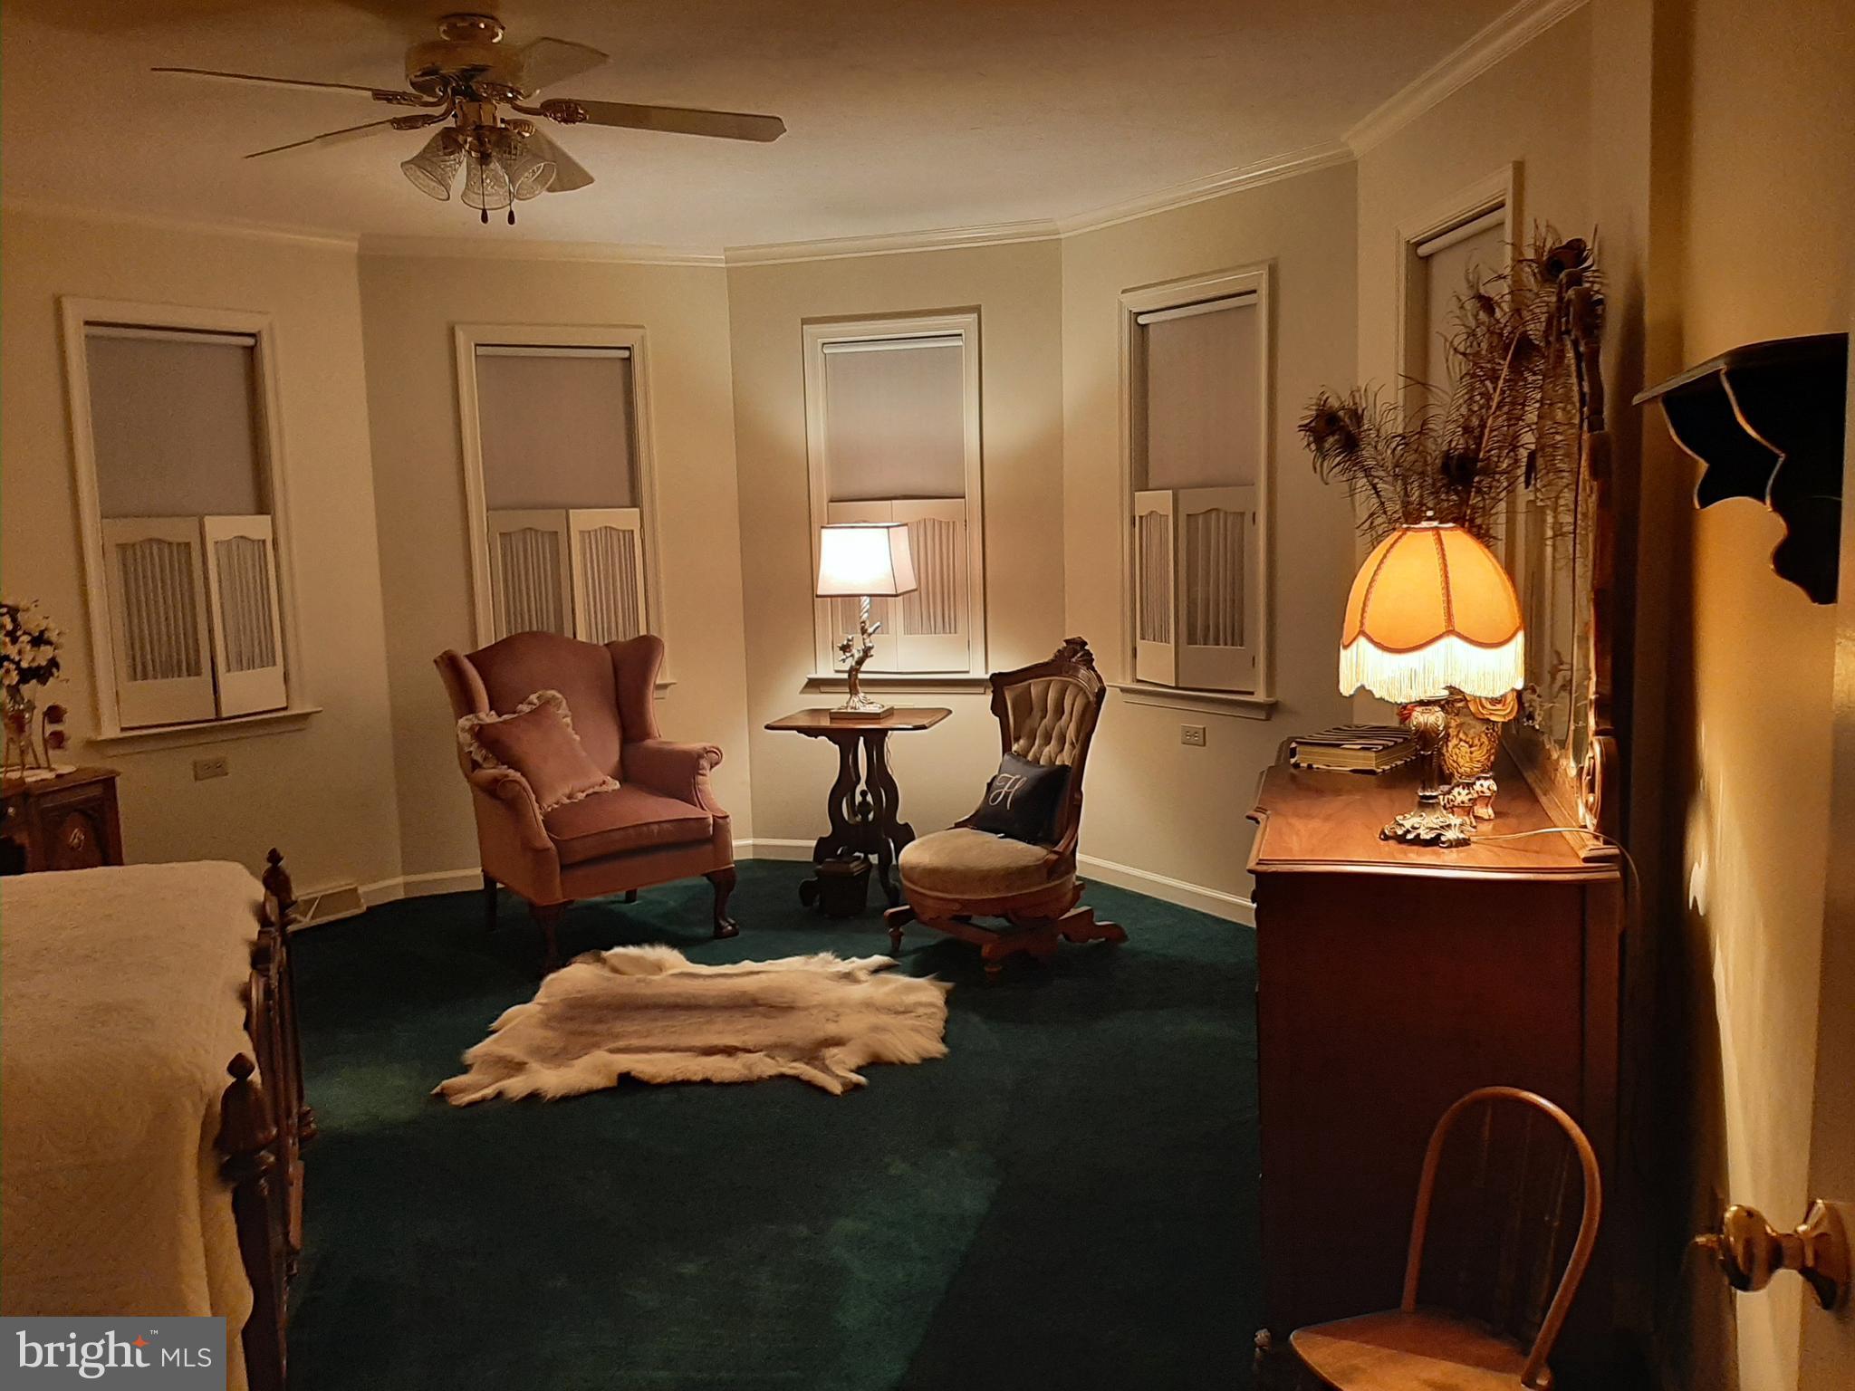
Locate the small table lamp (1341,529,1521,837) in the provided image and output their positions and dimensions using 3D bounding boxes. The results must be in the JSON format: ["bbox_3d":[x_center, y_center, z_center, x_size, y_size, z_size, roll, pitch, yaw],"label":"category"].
[{"bbox_3d":[0.914,-0.032,2.534,0.335,0.579,0.335,0,7,15],"label":"small table lamp"}]

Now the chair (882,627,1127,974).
[{"bbox_3d":[0.248,0.353,4.736,0.810,1.060,0.570,-8,10,-42],"label":"chair"}]

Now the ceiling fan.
[{"bbox_3d":[-1.011,-1.289,3.122,1.290,0.448,1.270,-2,7,0],"label":"ceiling fan"}]

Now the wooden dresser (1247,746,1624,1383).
[{"bbox_3d":[1.009,0.641,3.008,0.600,0.880,1.420,0,7,15],"label":"wooden dresser"}]

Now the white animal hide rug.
[{"bbox_3d":[-0.620,0.953,4.160,1.370,0.060,1.180,-2,7,-2],"label":"white animal hide rug"}]

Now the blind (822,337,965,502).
[{"bbox_3d":[-0.139,-1.153,5.802,0.604,0.653,0.045,1,8,17],"label":"blind"}]

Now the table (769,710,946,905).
[{"bbox_3d":[-0.240,0.447,5.467,0.630,0.715,0.490,1,7,16],"label":"table"}]

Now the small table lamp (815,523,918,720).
[{"bbox_3d":[-0.252,-0.290,5.442,0.330,0.755,0.300,1,7,16],"label":"small table lamp"}]

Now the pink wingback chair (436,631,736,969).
[{"bbox_3d":[-1.255,0.326,5.110,0.840,1.100,0.810,-6,9,-33],"label":"pink wingback chair"}]

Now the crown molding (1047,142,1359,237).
[{"bbox_3d":[0.911,-1.763,4.884,0.060,0.065,1.385,-7,9,-36],"label":"crown molding"}]

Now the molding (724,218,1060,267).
[{"bbox_3d":[-0.170,-1.829,5.636,1.435,0.065,0.060,1,8,17],"label":"molding"}]

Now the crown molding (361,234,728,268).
[{"bbox_3d":[-1.515,-1.788,5.601,1.445,0.065,0.060,-4,8,-20],"label":"crown molding"}]

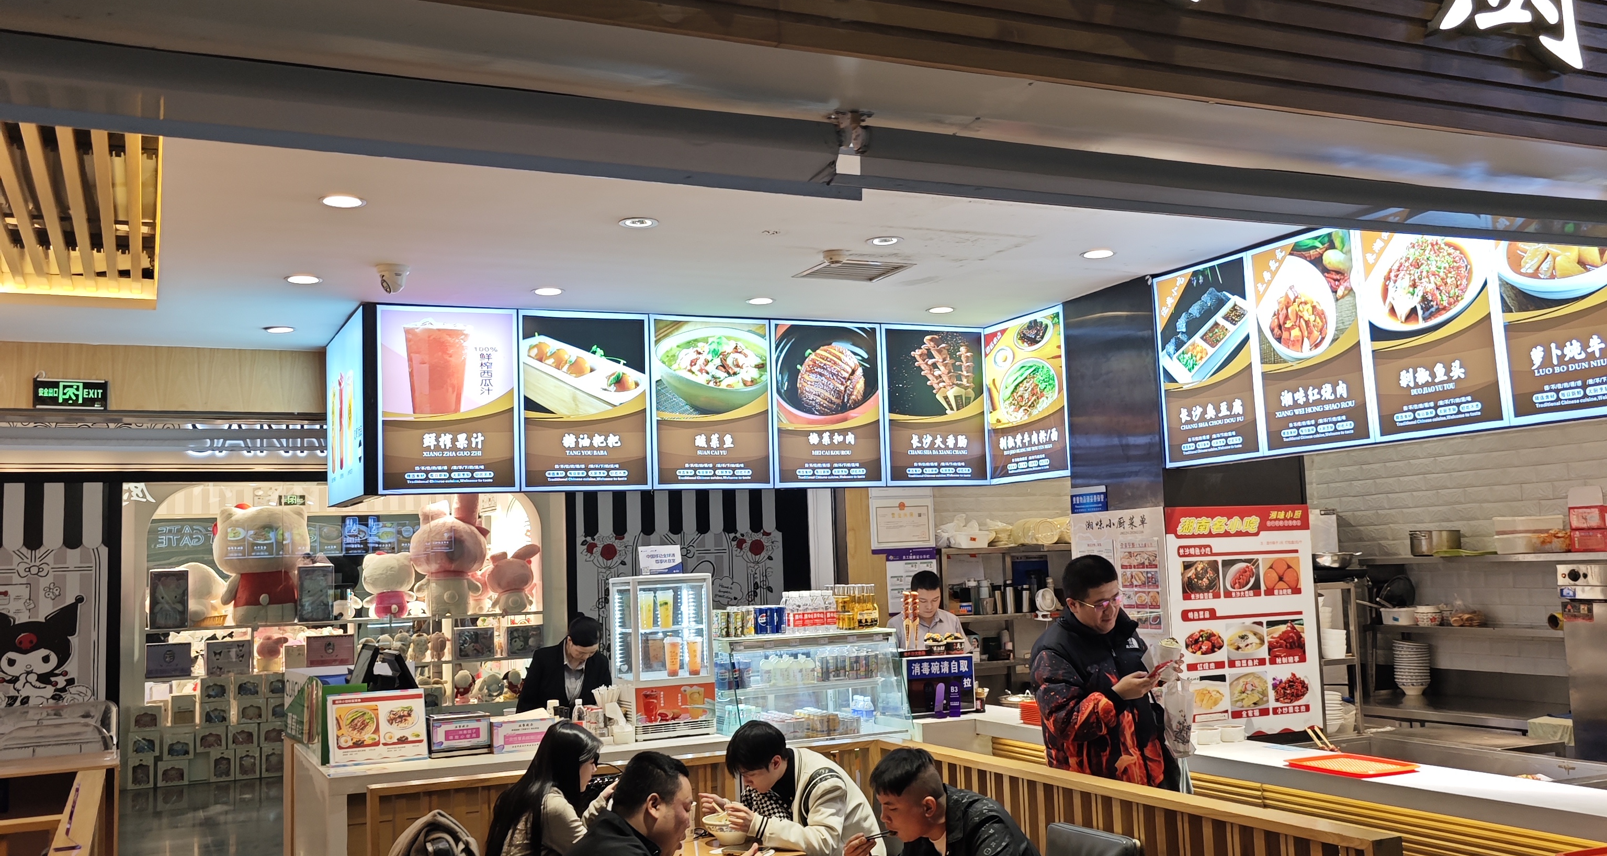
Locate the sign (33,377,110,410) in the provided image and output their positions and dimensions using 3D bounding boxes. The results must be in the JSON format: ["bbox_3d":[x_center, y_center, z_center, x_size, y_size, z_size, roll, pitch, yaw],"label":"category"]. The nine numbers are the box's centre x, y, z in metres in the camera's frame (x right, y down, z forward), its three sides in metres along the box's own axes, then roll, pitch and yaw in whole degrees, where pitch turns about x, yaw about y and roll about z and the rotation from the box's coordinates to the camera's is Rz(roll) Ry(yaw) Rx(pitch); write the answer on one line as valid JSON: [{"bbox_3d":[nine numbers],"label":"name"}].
[{"bbox_3d":[-3.744,-0.172,7.291,0.347,0.149,0.050,0,-6,-25],"label":"sign"}]

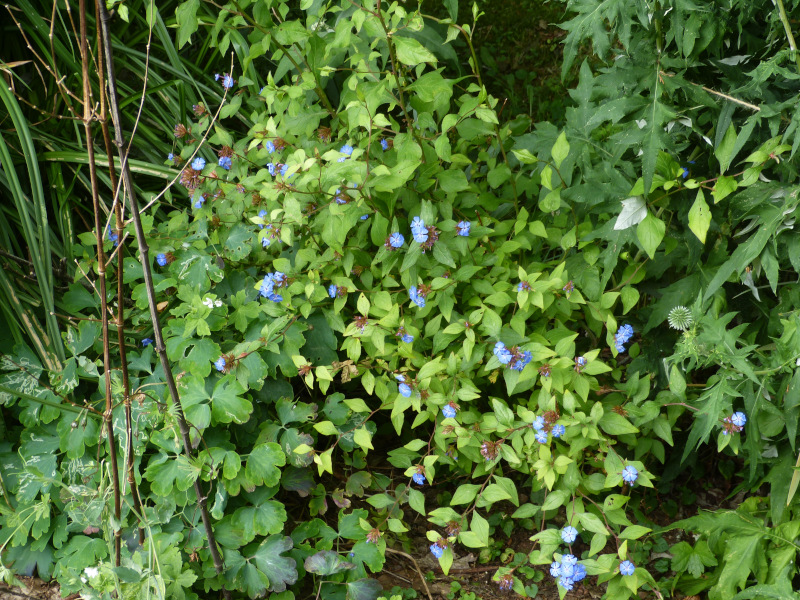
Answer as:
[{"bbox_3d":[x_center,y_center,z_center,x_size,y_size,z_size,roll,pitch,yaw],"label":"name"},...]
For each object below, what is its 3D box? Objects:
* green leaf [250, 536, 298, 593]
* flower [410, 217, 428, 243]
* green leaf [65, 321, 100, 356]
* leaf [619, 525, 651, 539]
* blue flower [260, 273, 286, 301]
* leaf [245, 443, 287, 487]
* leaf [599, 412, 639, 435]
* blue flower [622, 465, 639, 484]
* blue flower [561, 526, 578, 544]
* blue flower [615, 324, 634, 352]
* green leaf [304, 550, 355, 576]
[{"bbox_3d":[-0.153,0.325,2.070,0.055,0.014,0.062,31,58,13],"label":"green leaf"},{"bbox_3d":[0.028,-0.100,2.400,0.026,0.032,0.019,6,26,14],"label":"flower"},{"bbox_3d":[-0.442,0.054,2.350,0.049,0.042,0.028,0,25,0],"label":"green leaf"},{"bbox_3d":[0.313,0.309,2.250,0.042,0.009,0.023,0,25,0],"label":"leaf"},{"bbox_3d":[-0.180,-0.019,2.400,0.034,0.033,0.024,6,26,14],"label":"blue flower"},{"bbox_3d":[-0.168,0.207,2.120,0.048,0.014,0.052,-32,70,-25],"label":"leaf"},{"bbox_3d":[0.298,0.168,2.300,0.052,0.018,0.030,6,26,14],"label":"leaf"},{"bbox_3d":[0.307,0.233,2.250,0.021,0.022,0.015,0,25,0],"label":"blue flower"},{"bbox_3d":[0.209,0.290,2.080,0.020,0.010,0.020,0,66,0],"label":"blue flower"},{"bbox_3d":[0.309,0.053,2.320,0.027,0.034,0.021,-11,27,-23],"label":"blue flower"},{"bbox_3d":[-0.089,0.331,2.120,0.050,0.014,0.050,16,34,25],"label":"green leaf"}]

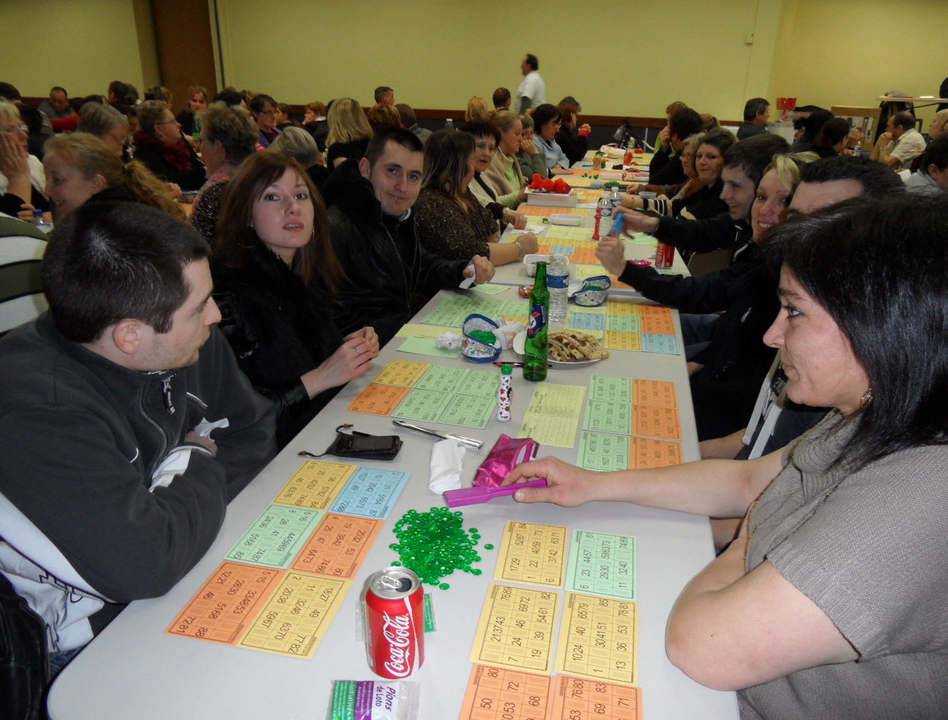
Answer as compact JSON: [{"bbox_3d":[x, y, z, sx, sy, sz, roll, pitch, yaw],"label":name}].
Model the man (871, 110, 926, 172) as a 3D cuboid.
[{"bbox_3d":[3.326,-1.434,5.528,0.780,1.182,0.520,10,24,24],"label":"man"}]

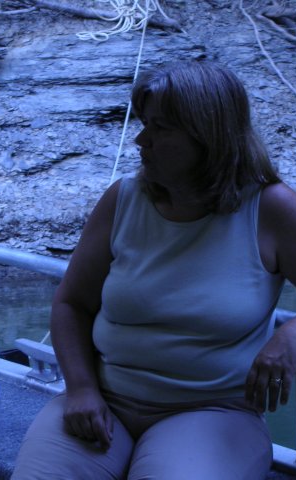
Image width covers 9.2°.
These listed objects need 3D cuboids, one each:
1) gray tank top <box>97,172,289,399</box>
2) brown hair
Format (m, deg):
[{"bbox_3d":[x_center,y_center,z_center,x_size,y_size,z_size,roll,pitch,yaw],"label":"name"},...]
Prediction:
[{"bbox_3d":[0.075,0.088,3.350,0.360,0.410,0.280,5,13,23],"label":"gray tank top"},{"bbox_3d":[0.103,-0.185,3.300,0.260,0.265,0.220,-6,13,-24],"label":"brown hair"}]

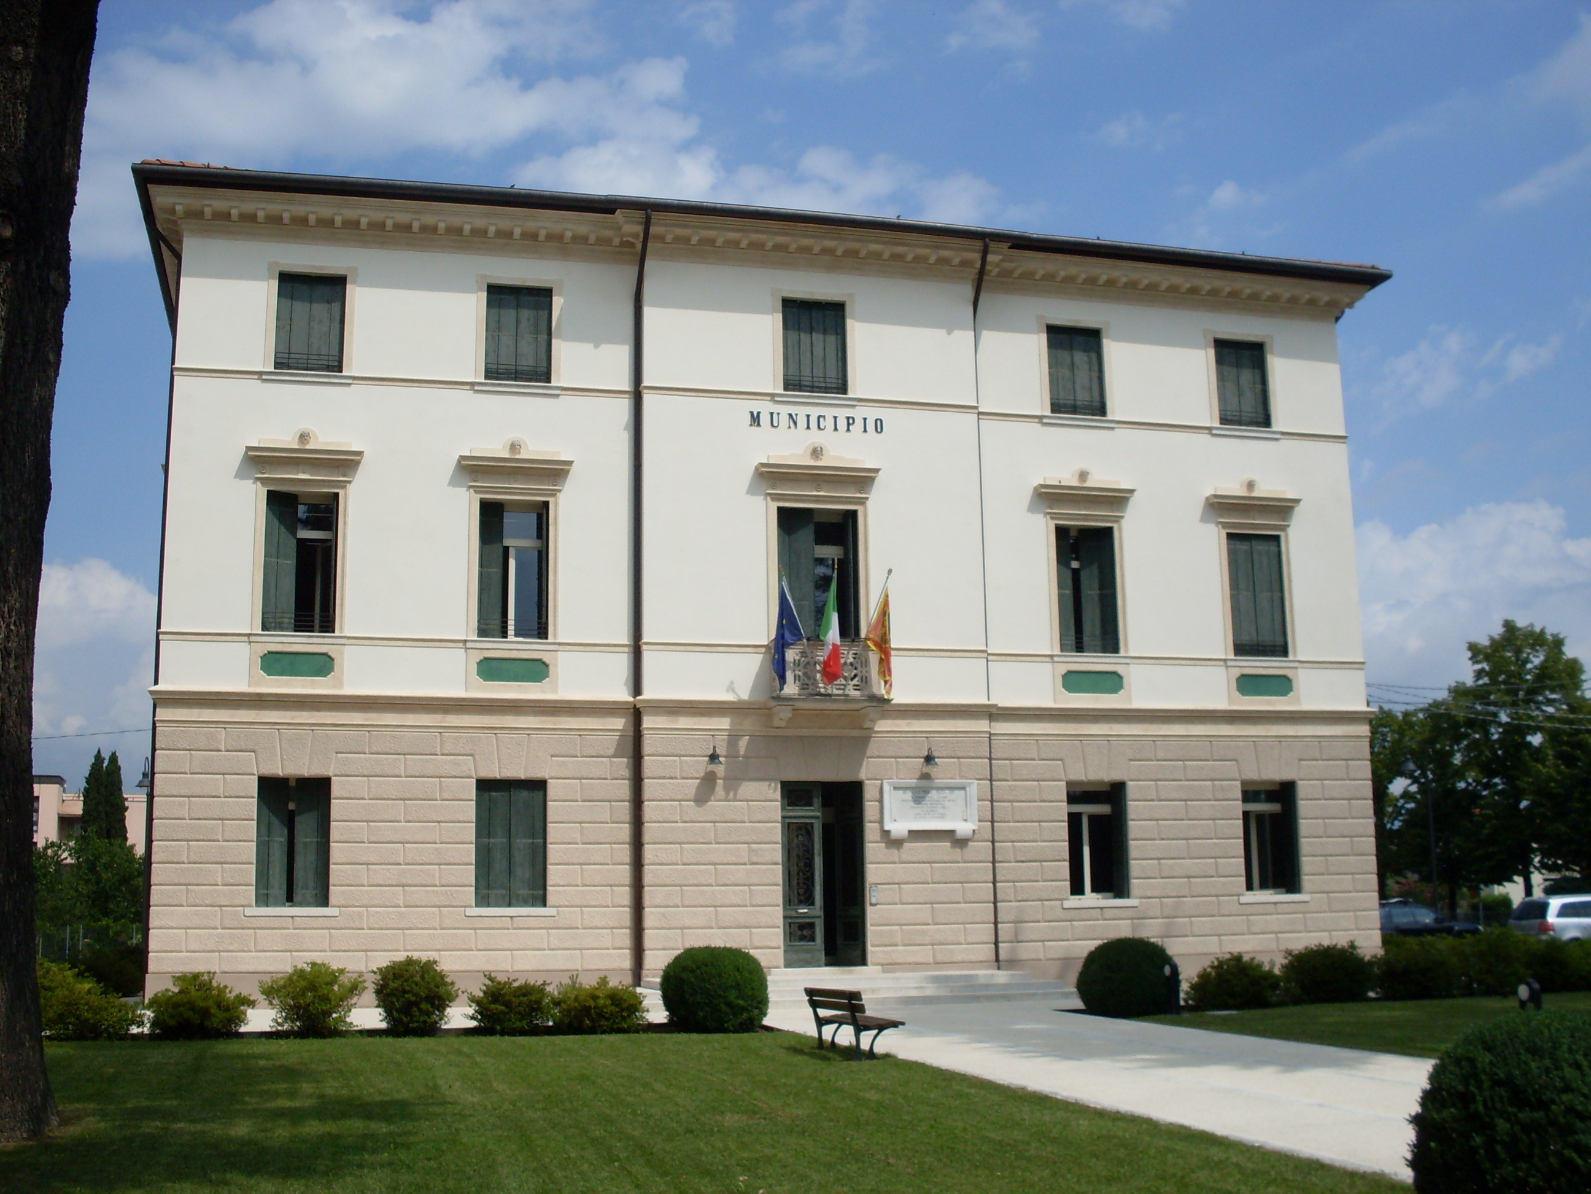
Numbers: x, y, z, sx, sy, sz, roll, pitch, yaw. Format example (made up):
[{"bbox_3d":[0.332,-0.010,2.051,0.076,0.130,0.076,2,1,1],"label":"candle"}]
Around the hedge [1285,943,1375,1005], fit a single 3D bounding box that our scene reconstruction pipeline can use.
[{"bbox_3d":[7.973,5.636,26.189,1.407,0.873,1.266,2,-11,-15],"label":"hedge"}]

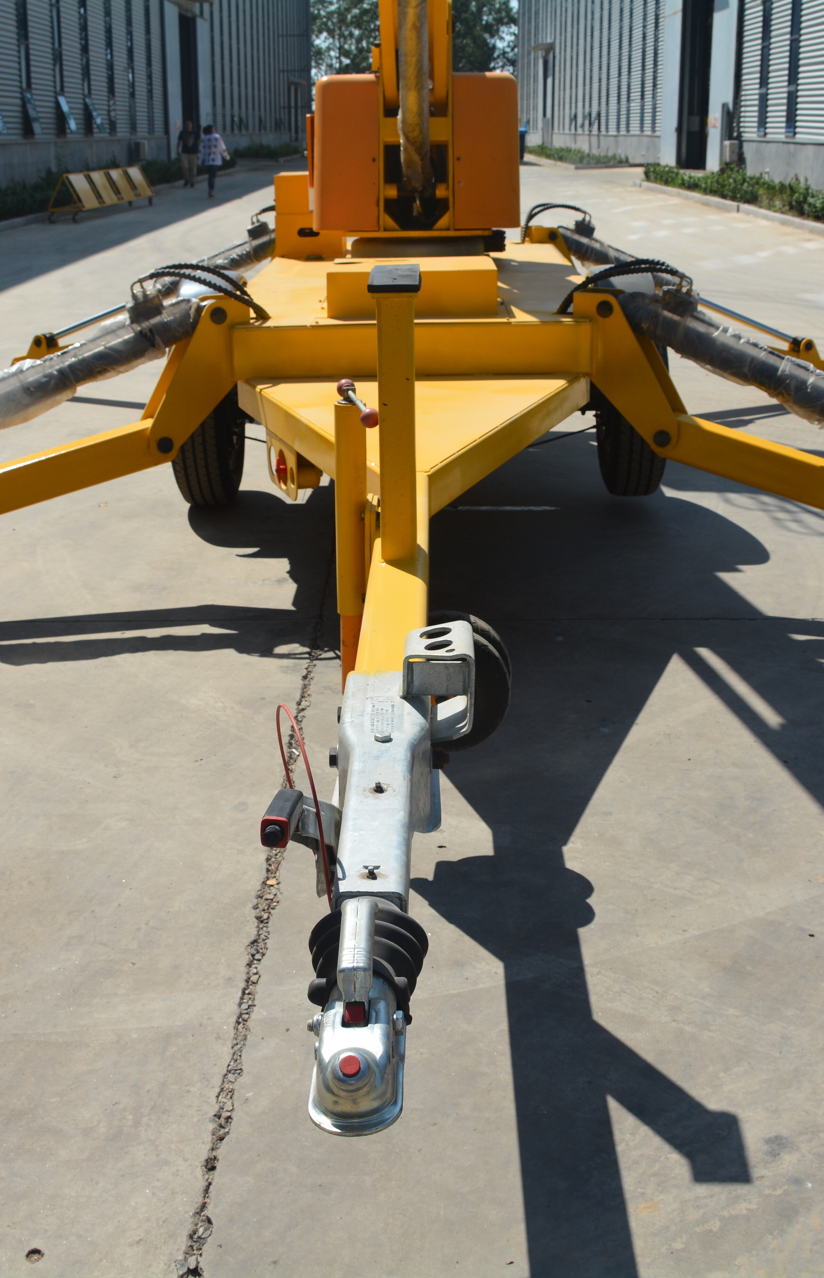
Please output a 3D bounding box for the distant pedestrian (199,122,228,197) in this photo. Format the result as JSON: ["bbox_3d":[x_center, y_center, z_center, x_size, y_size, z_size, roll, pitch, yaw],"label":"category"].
[{"bbox_3d":[-4.640,-11.078,33.338,0.620,1.590,0.380,-2,20,-6],"label":"distant pedestrian"}]

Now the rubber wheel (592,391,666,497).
[{"bbox_3d":[0.916,-0.927,6.065,0.215,0.653,0.653,0,20,0],"label":"rubber wheel"}]

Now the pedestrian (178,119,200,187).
[{"bbox_3d":[-5.982,-12.892,38.248,0.600,1.680,0.350,-3,20,-8],"label":"pedestrian"}]

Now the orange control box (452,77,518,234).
[{"bbox_3d":[0.302,-2.112,6.233,0.288,0.614,0.600,0,20,0],"label":"orange control box"}]

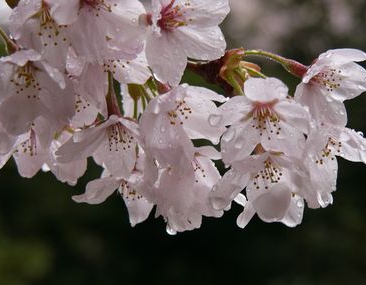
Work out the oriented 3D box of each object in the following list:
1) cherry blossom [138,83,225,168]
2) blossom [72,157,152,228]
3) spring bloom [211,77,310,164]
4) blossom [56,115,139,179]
[{"bbox_3d":[0.000,-0.005,0.545,0.034,0.032,0.021,0,30,-28],"label":"cherry blossom"},{"bbox_3d":[-0.024,0.018,0.560,0.033,0.021,0.031,0,-49,0],"label":"blossom"},{"bbox_3d":[0.027,-0.007,0.550,0.034,0.032,0.020,0,30,0],"label":"spring bloom"},{"bbox_3d":[-0.028,0.001,0.555,0.034,0.021,0.032,0,-45,2],"label":"blossom"}]

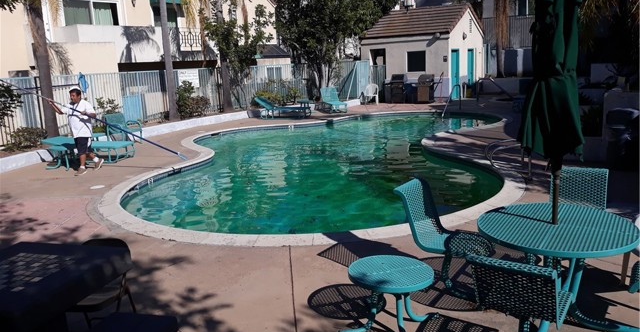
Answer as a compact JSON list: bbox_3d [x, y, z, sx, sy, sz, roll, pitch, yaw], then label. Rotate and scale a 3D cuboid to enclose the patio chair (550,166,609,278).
[{"bbox_3d":[2.096,0.539,4.338,0.480,0.910,0.640,5,14,33],"label":"patio chair"}]

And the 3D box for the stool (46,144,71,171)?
[{"bbox_3d":[-5.302,-0.153,10.516,0.430,0.440,0.430,-8,13,-27],"label":"stool"}]

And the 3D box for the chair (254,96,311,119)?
[{"bbox_3d":[-1.313,-2.063,18.164,1.880,0.750,0.650,-2,12,3],"label":"chair"}]

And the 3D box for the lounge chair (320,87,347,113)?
[{"bbox_3d":[0.469,-2.496,19.684,0.640,0.850,1.750,-5,12,-14],"label":"lounge chair"}]

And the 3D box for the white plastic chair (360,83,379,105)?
[{"bbox_3d":[2.148,-3.007,21.810,0.560,0.830,0.580,-3,12,-4],"label":"white plastic chair"}]

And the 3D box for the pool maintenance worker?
[{"bbox_3d":[-4.715,-0.685,9.922,0.720,1.670,0.720,7,15,40],"label":"pool maintenance worker"}]

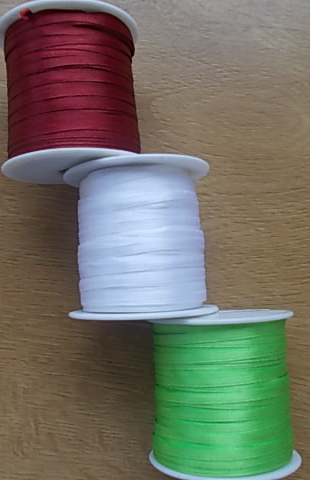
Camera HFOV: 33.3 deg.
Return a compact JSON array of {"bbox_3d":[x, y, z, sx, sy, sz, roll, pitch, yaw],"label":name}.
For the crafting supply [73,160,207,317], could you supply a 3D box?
[{"bbox_3d":[-0.005,0.001,0.187,0.045,0.045,0.049,-3,85,-3],"label":"crafting supply"}]

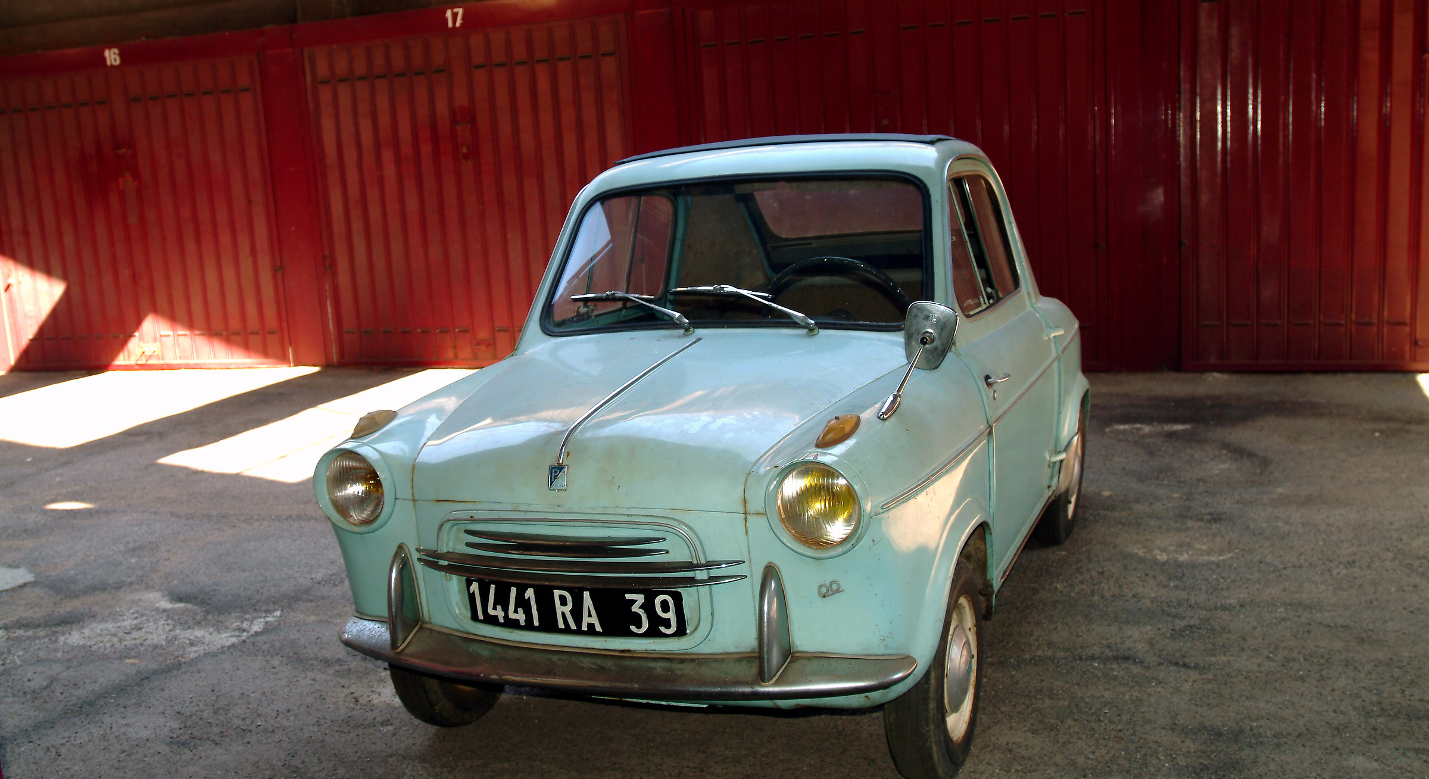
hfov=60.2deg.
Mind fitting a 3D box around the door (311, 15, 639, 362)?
[{"bbox_3d":[-1.642,-1.244,8.200,2.460,2.220,0.080,0,10,21],"label":"door"}]

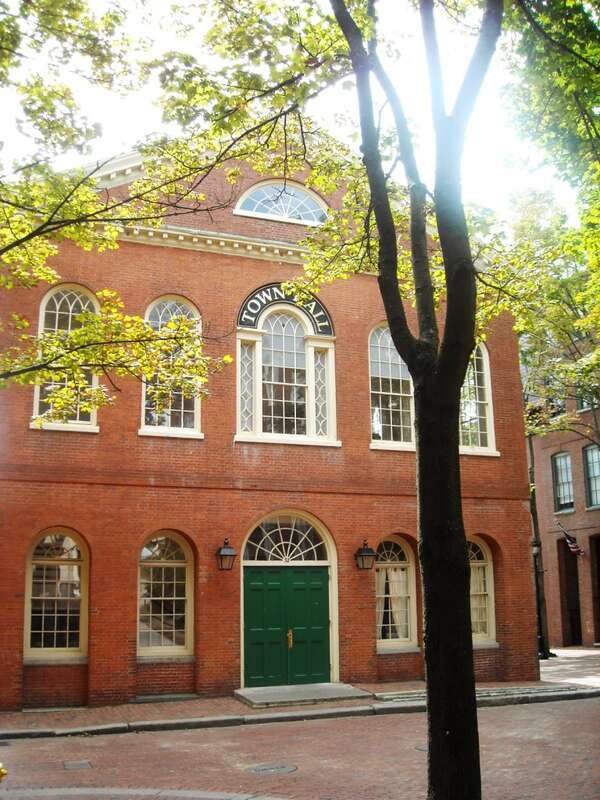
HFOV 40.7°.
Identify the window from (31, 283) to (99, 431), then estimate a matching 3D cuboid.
[{"bbox_3d":[-4.529,-0.867,15.847,1.301,2.979,0.200,5,-15,-21],"label":"window"}]

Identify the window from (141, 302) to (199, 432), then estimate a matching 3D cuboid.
[{"bbox_3d":[-2.627,-0.755,16.609,1.240,2.953,0.180,5,-15,-21],"label":"window"}]

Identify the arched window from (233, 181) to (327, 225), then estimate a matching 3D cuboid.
[{"bbox_3d":[-0.353,-4.514,18.488,2.365,1.080,0.180,5,-15,-21],"label":"arched window"}]

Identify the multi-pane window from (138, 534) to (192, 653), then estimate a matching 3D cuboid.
[{"bbox_3d":[-2.648,3.753,15.772,1.167,2.395,0.180,5,-15,-21],"label":"multi-pane window"}]

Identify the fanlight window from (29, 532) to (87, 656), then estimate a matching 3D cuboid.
[{"bbox_3d":[-4.528,3.557,15.029,1.151,2.348,0.180,5,-15,-21],"label":"fanlight window"}]

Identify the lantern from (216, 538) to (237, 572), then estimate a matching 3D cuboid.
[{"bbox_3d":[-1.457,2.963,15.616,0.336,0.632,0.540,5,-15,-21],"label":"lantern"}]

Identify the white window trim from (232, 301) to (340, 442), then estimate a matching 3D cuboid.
[{"bbox_3d":[-0.283,-0.571,17.470,2.354,3.119,0.220,5,-15,-21],"label":"white window trim"}]

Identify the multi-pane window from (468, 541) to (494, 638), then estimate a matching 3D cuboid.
[{"bbox_3d":[3.902,4.267,18.296,1.168,2.384,0.180,5,-15,-21],"label":"multi-pane window"}]

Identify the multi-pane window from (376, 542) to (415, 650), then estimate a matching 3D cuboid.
[{"bbox_3d":[2.068,4.282,18.196,1.160,2.420,0.140,5,-14,-20],"label":"multi-pane window"}]

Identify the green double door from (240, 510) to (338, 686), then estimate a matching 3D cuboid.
[{"bbox_3d":[-0.244,3.981,16.394,2.090,3.504,0.220,5,-15,-21],"label":"green double door"}]

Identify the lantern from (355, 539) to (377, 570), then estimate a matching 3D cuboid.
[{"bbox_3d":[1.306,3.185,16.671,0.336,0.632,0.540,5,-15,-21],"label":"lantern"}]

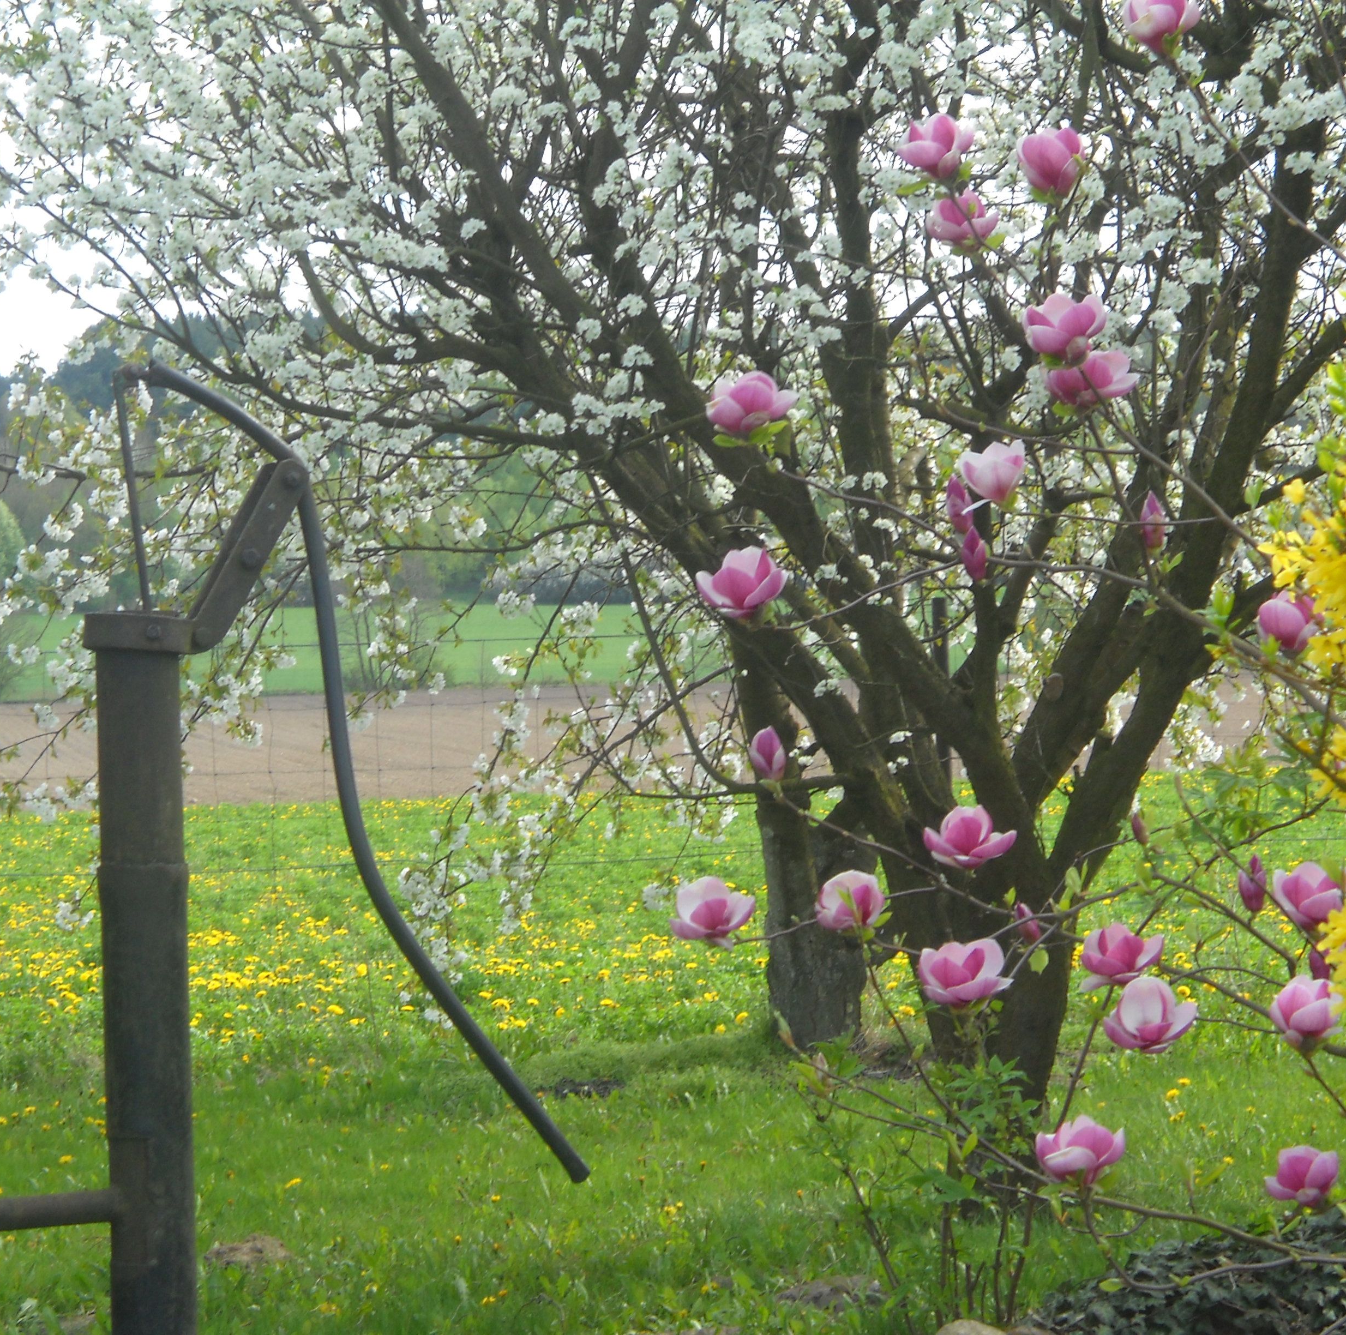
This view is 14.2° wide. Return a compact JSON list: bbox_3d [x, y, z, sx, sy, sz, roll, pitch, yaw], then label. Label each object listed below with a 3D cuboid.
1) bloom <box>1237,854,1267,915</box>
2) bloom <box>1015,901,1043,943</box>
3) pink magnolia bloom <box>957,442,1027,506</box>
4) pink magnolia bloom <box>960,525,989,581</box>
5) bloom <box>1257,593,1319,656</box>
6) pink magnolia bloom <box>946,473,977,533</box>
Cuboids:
[{"bbox_3d":[0.751,0.281,7.000,0.038,0.078,0.038,0,0,0],"label":"bloom"},{"bbox_3d":[0.462,0.331,7.000,0.025,0.056,0.025,-18,0,0],"label":"bloom"},{"bbox_3d":[0.416,-0.252,7.000,0.087,0.083,0.087,-5,3,0],"label":"pink magnolia bloom"},{"bbox_3d":[0.391,-0.149,7.000,0.032,0.072,0.032,-3,0,0],"label":"pink magnolia bloom"},{"bbox_3d":[0.788,-0.056,6.900,0.082,0.082,0.082,-6,6,0],"label":"bloom"},{"bbox_3d":[0.373,-0.213,7.000,0.032,0.078,0.032,-10,0,0],"label":"pink magnolia bloom"}]

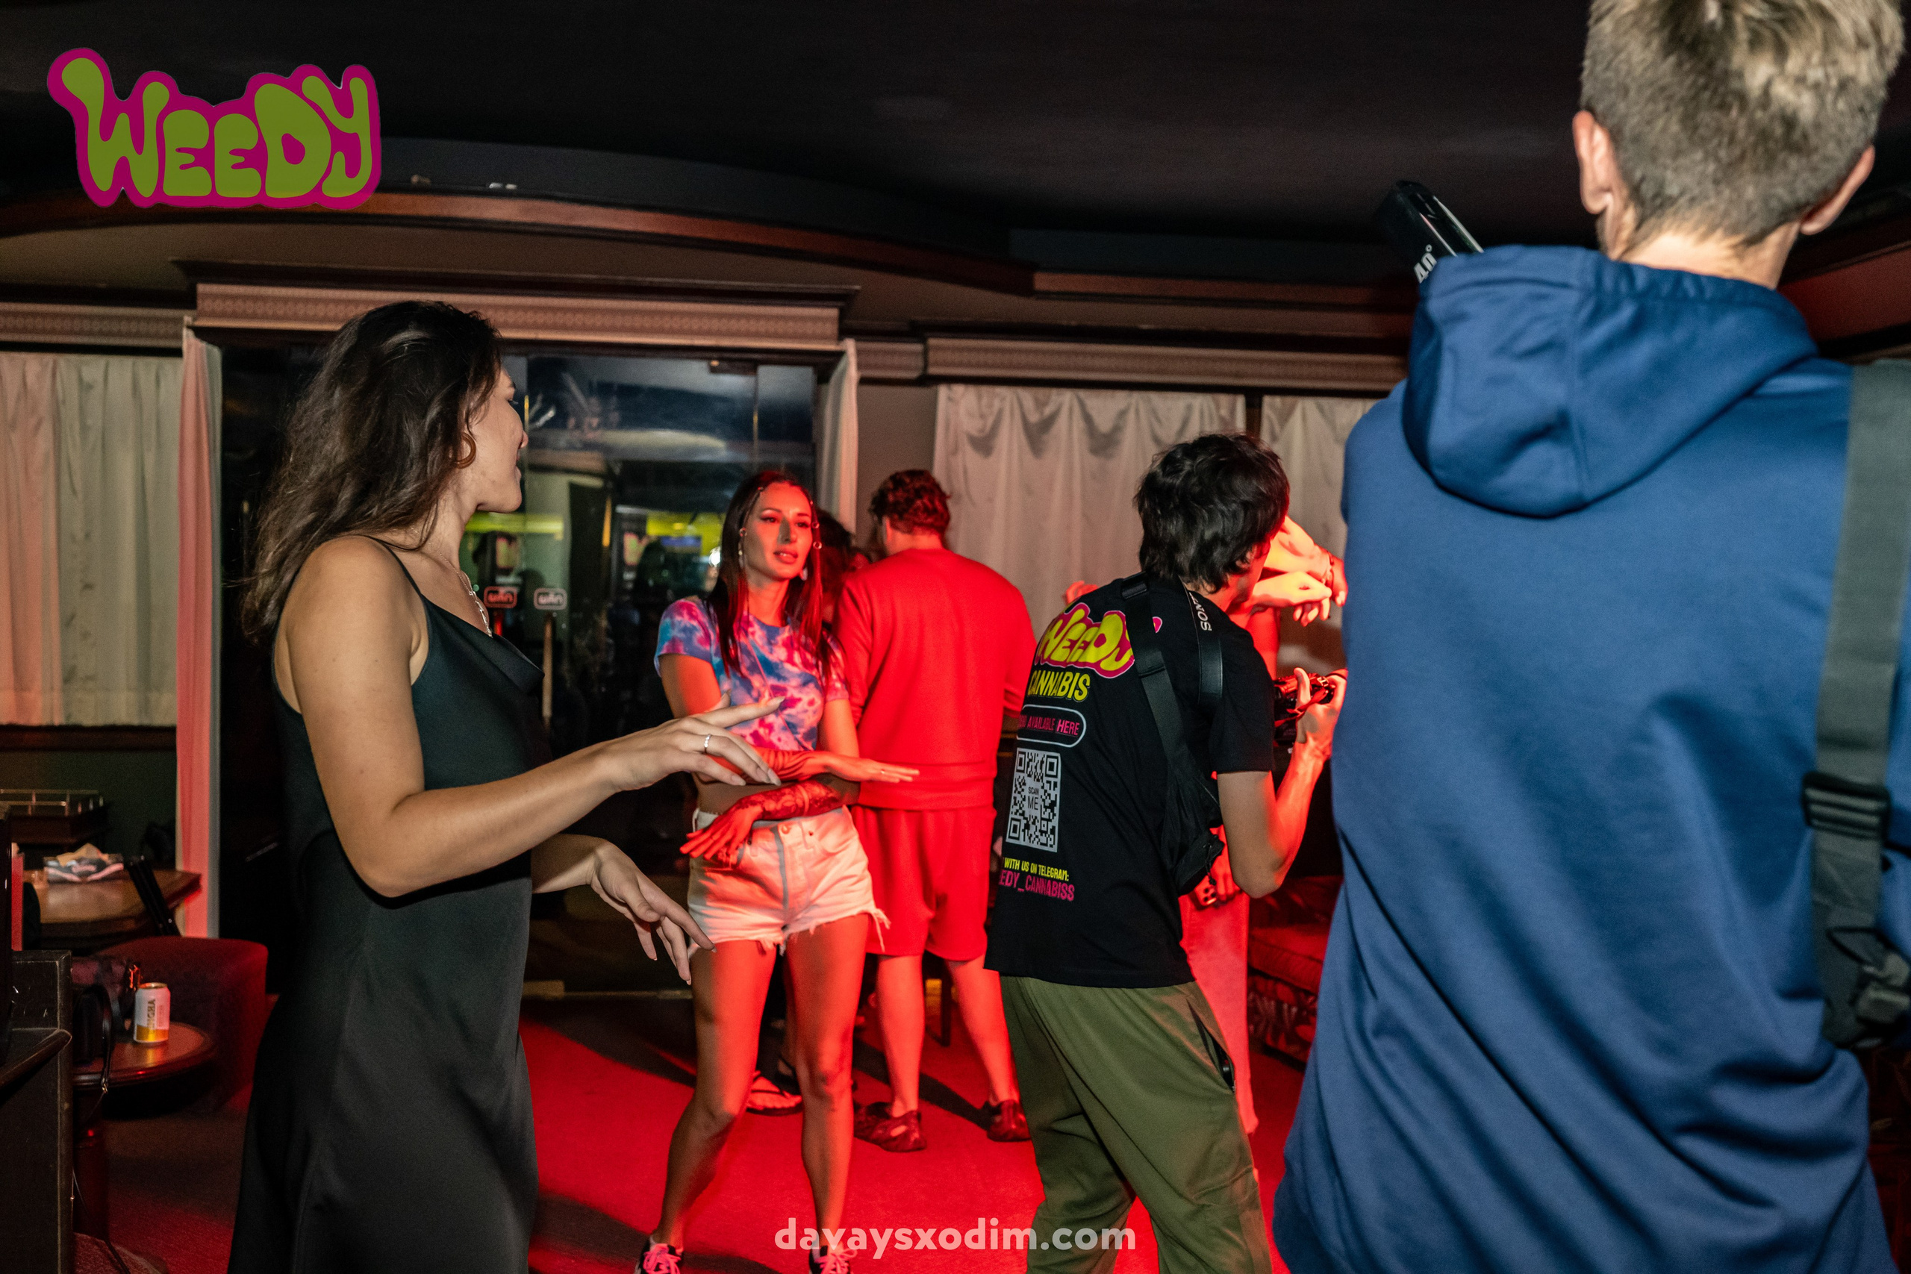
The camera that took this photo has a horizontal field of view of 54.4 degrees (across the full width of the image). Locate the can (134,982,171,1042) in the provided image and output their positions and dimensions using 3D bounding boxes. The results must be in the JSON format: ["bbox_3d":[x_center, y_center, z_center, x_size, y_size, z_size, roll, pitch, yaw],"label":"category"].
[{"bbox_3d":[-1.676,0.786,3.880,0.066,0.115,0.066,1,2,0],"label":"can"}]

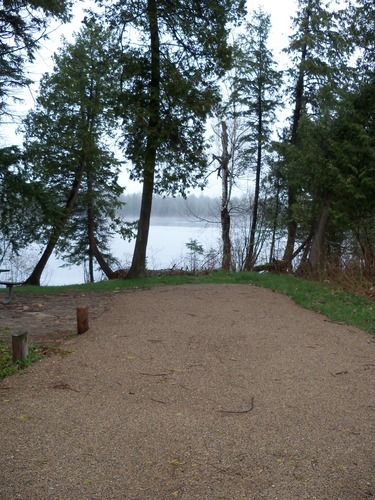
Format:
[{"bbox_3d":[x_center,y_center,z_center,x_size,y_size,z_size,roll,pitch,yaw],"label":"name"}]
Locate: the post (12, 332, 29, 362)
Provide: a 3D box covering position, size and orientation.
[{"bbox_3d":[-1.826,1.060,5.590,0.170,0.330,0.170,0,4,0],"label":"post"}]

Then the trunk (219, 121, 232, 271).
[{"bbox_3d":[1.120,-1.596,14.892,0.360,4.450,0.340,0,4,0],"label":"trunk"}]

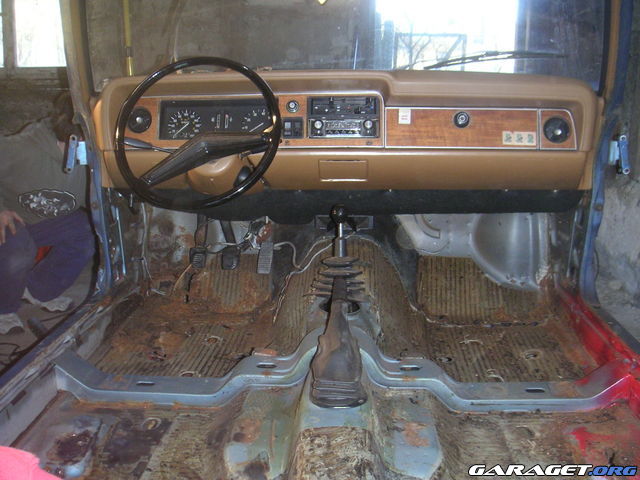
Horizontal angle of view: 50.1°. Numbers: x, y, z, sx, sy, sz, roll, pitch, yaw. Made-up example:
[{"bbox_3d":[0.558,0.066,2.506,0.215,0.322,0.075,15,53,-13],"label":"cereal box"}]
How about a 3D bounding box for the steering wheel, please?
[{"bbox_3d":[-0.275,-0.236,1.590,0.385,0.385,0.100,2,-16,6],"label":"steering wheel"}]

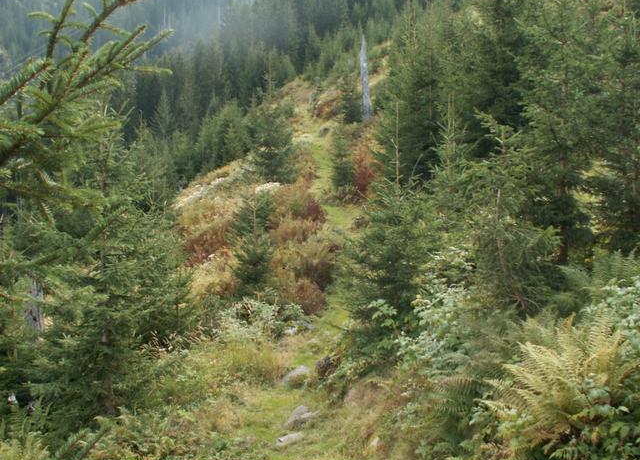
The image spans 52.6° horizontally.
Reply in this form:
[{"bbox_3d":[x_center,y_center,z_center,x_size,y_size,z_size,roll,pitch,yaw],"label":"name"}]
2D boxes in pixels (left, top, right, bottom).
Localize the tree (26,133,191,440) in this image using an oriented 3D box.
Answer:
[{"bbox_3d":[-2.202,0.573,6.800,1.631,3.204,1.631,0,2,0],"label":"tree"}]

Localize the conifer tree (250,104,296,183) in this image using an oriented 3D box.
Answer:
[{"bbox_3d":[-1.581,-2.941,22.000,1.517,2.625,1.517,0,2,0],"label":"conifer tree"}]

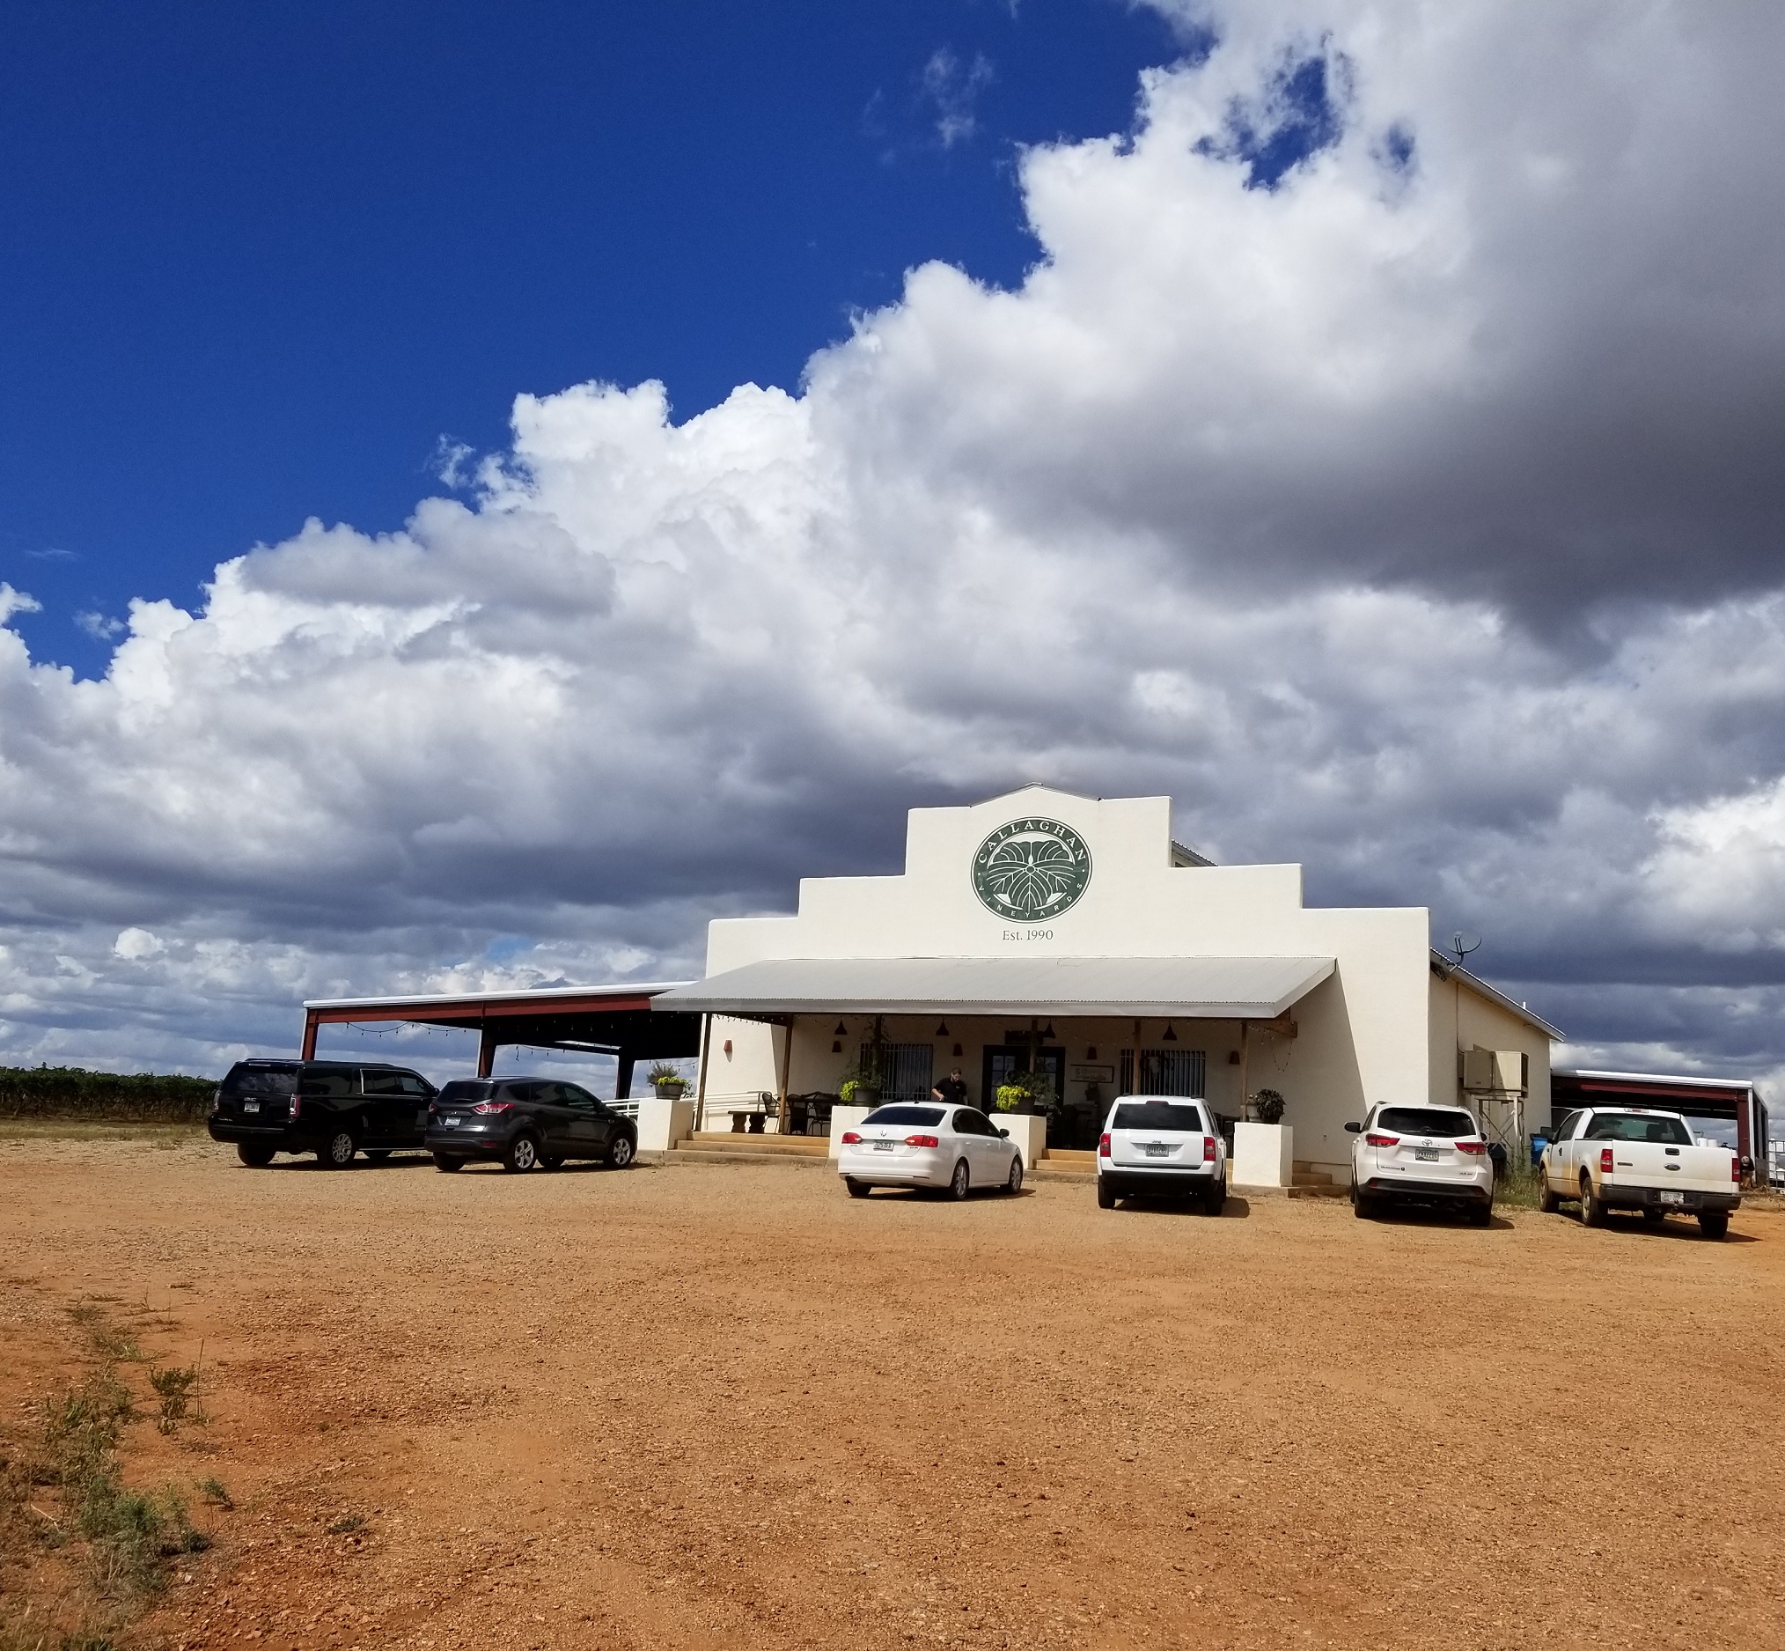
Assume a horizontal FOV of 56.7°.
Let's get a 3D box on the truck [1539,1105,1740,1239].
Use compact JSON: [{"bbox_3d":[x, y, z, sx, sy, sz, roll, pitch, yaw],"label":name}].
[{"bbox_3d":[12.095,5.589,27.108,2.030,1.870,5.650,1,-9,12],"label":"truck"}]

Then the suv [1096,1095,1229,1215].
[{"bbox_3d":[4.231,5.021,25.477,1.786,1.670,4.410,0,-9,13],"label":"suv"}]

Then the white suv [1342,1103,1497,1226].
[{"bbox_3d":[8.440,5.385,26.602,1.955,1.730,4.890,0,-9,14],"label":"white suv"}]

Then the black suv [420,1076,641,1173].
[{"bbox_3d":[-6.585,5.559,30.818,1.869,1.684,4.524,-4,-10,28],"label":"black suv"}]

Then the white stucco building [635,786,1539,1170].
[{"bbox_3d":[6.907,4.619,42.061,16.550,8.300,25.500,-3,-12,28],"label":"white stucco building"}]

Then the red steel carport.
[{"bbox_3d":[-6.919,7.245,47.751,13.700,4.100,14.400,-3,-12,28],"label":"red steel carport"}]

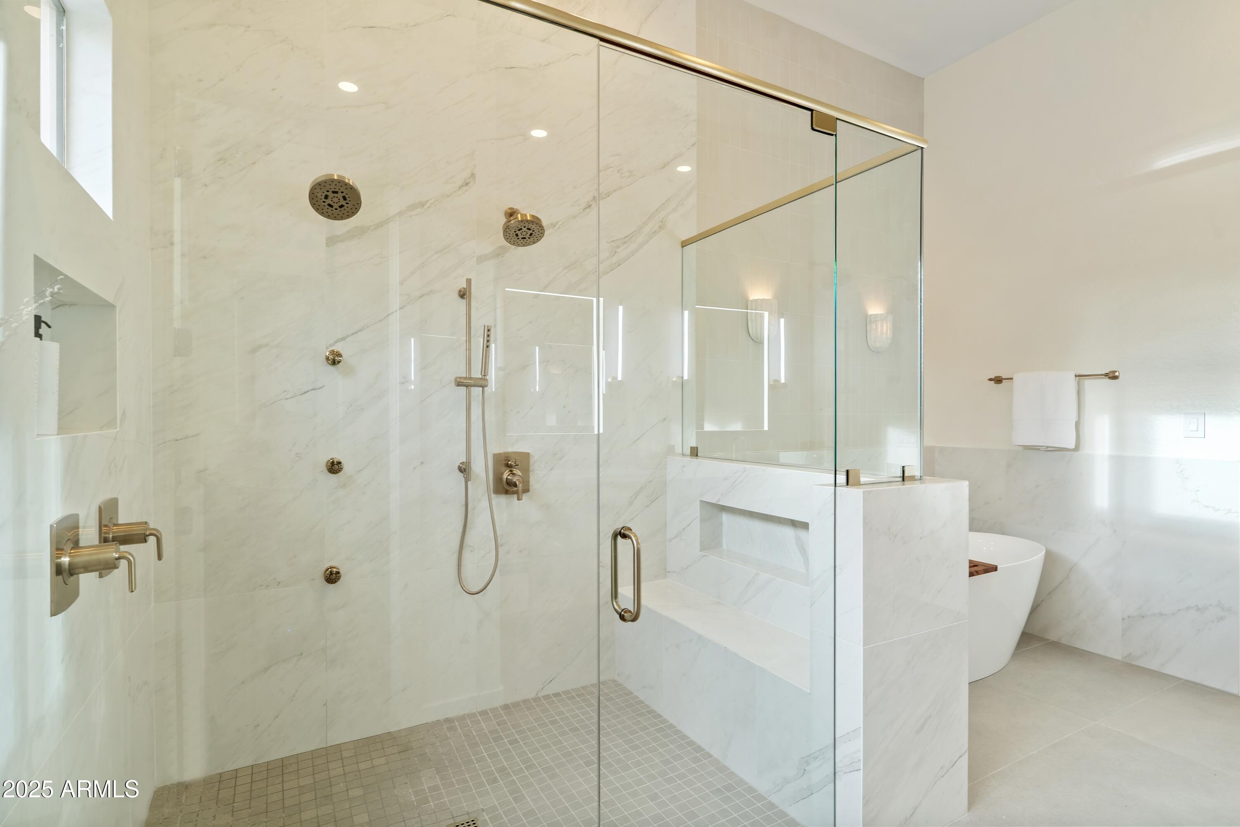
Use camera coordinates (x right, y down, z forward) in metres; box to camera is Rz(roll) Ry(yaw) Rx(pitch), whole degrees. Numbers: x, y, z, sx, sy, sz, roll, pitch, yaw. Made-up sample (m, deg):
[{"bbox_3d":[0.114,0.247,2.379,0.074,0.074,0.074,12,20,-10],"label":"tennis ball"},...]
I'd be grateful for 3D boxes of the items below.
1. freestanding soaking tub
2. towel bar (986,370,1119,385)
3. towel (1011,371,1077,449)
[{"bbox_3d":[1.623,1.034,3.289,1.600,0.595,0.800,0,0,-29],"label":"freestanding soaking tub"},{"bbox_3d":[2.487,-0.207,3.589,0.088,0.050,0.655,0,0,-29],"label":"towel bar"},{"bbox_3d":[2.453,-0.018,3.578,0.065,0.445,0.330,0,0,-29],"label":"towel"}]

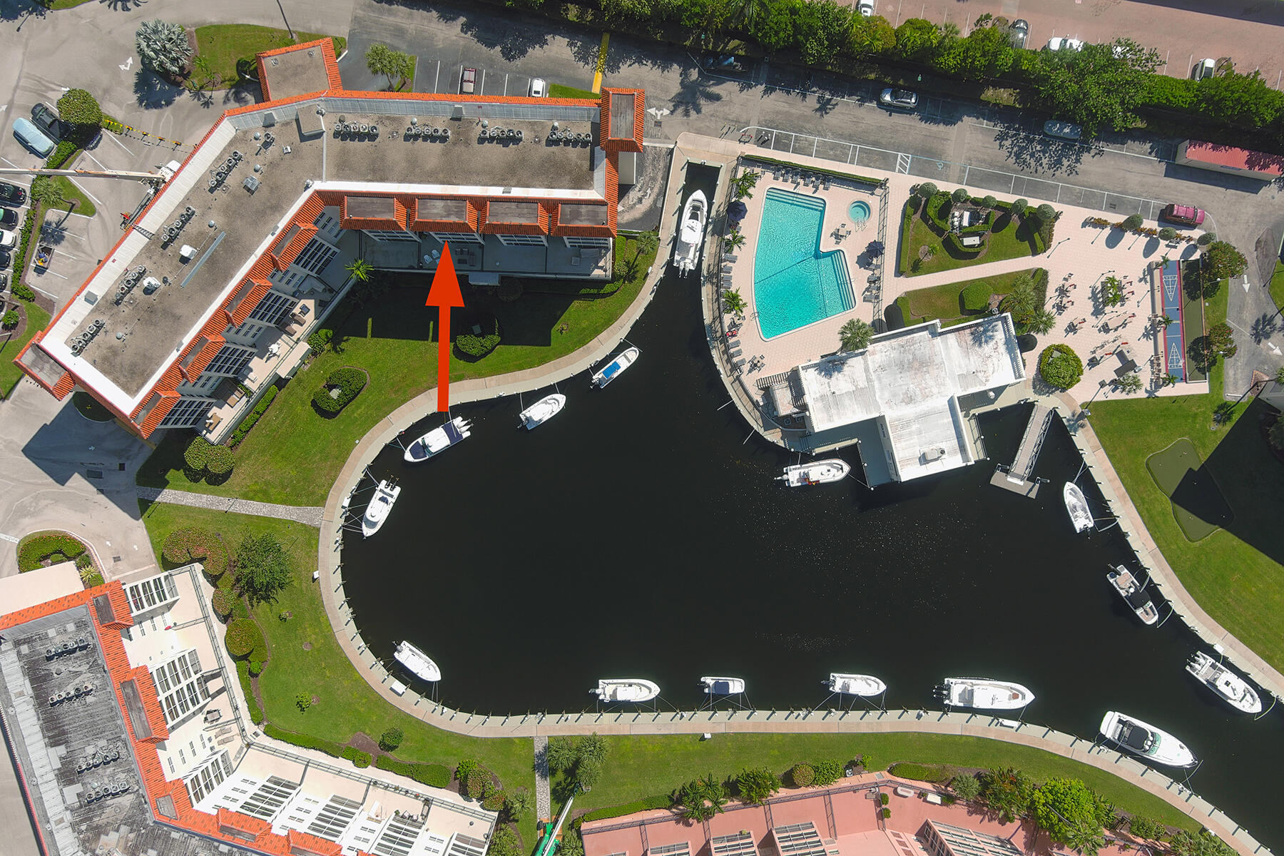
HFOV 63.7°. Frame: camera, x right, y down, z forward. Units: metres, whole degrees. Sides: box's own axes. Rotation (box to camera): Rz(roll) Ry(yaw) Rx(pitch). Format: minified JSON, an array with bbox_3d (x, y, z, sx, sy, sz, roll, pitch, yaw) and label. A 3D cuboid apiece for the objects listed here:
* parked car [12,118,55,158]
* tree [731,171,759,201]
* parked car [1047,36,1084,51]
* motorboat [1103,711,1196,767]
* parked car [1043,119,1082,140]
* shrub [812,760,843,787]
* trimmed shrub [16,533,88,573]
[{"bbox_3d":[-77.114,-36.878,131.283,4.850,1.720,1.900,40,90,0],"label":"parked car"},{"bbox_3d":[12.611,-29.917,128.735,3.500,4.900,3.600,0,90,-1],"label":"tree"},{"bbox_3d":[53.646,-48.211,130.753,4.800,1.650,1.870,10,90,-1],"label":"parked car"},{"bbox_3d":[64.683,40.179,131.666,12.800,3.700,4.000,23,90,-1],"label":"motorboat"},{"bbox_3d":[53.258,-37.719,130.799,4.750,1.500,1.850,10,90,-1],"label":"parked car"},{"bbox_3d":[23.770,43.979,131.759,3.300,2.100,3.700,-10,90,0],"label":"shrub"},{"bbox_3d":[-73.853,15.845,129.605,8.700,1.400,5.200,0,90,-1],"label":"trimmed shrub"}]

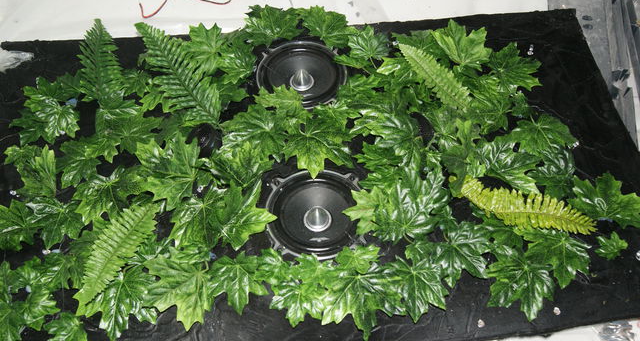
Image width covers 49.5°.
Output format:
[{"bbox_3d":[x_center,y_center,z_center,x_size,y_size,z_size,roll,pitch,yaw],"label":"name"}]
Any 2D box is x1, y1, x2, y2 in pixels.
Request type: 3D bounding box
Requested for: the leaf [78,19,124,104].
[{"bbox_3d":[-0.391,-0.194,1.229,0.075,0.035,0.179,-7,66,-7],"label":"leaf"}]

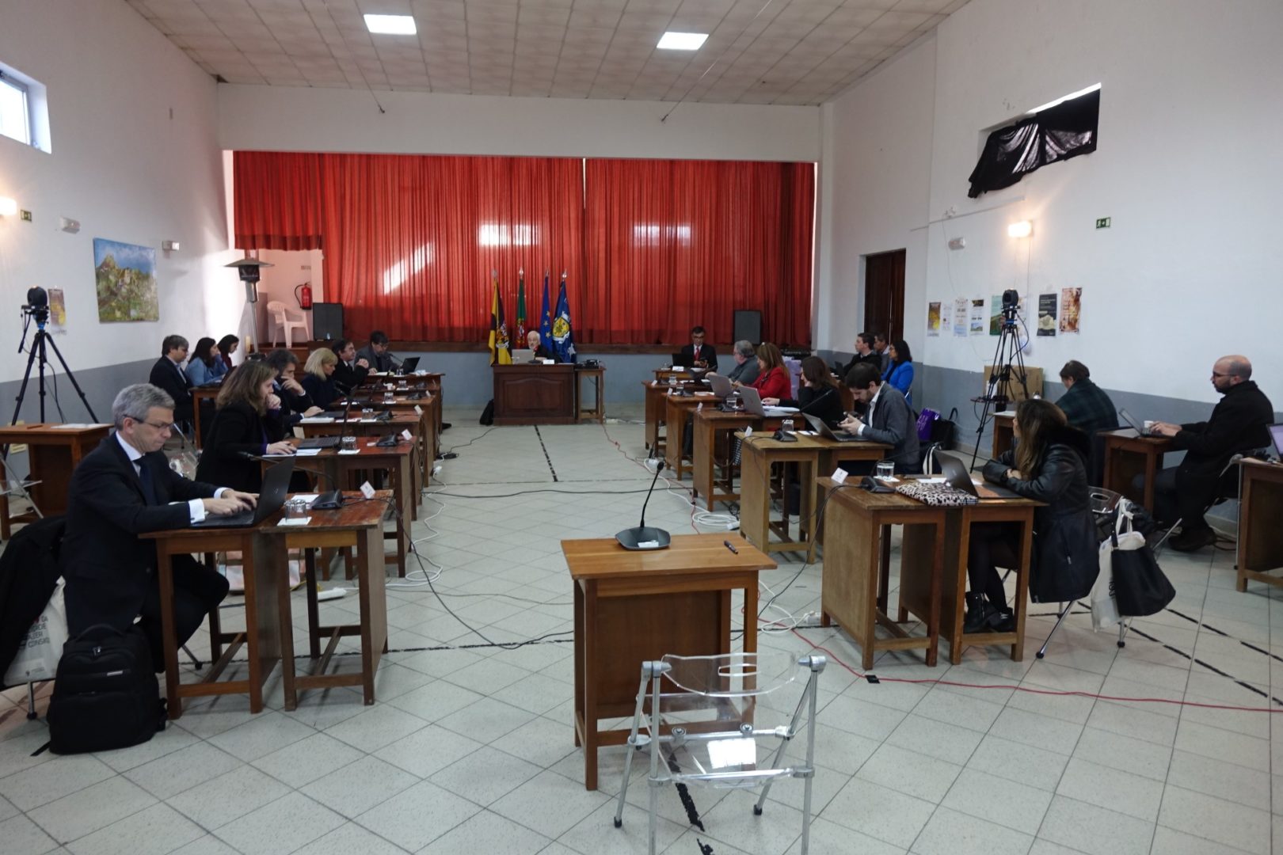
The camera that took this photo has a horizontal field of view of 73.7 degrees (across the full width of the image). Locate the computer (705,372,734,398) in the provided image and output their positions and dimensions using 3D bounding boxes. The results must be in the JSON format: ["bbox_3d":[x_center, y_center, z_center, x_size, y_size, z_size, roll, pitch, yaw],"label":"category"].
[{"bbox_3d":[0.895,-0.416,8.648,0.280,0.210,0.330,-5,9,-34],"label":"computer"}]

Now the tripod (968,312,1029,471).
[{"bbox_3d":[3.622,-0.344,8.492,0.600,1.620,0.550,4,9,23],"label":"tripod"}]

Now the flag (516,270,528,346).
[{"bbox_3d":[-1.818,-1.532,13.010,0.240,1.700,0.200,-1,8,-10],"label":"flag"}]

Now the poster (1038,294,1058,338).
[{"bbox_3d":[4.037,-1.114,8.508,0.012,0.420,0.290,-1,8,-8],"label":"poster"}]

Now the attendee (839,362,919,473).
[{"bbox_3d":[1.566,0.205,5.707,0.680,1.280,0.540,-1,8,-10],"label":"attendee"}]

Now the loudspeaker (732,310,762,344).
[{"bbox_3d":[1.994,-1.884,16.051,0.490,0.630,0.400,-1,8,-10],"label":"loudspeaker"}]

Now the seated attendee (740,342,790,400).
[{"bbox_3d":[1.238,-0.238,9.059,0.780,1.300,0.500,-1,8,-8],"label":"seated attendee"}]

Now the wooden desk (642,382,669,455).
[{"bbox_3d":[0.283,-0.084,9.977,0.440,0.775,0.690,-1,8,-10],"label":"wooden desk"}]

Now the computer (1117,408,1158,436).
[{"bbox_3d":[3.652,-0.052,6.151,0.400,0.190,0.330,6,9,36],"label":"computer"}]

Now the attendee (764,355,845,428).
[{"bbox_3d":[1.383,0.016,7.331,0.800,1.260,0.520,-1,8,-8],"label":"attendee"}]

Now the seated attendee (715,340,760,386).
[{"bbox_3d":[1.081,-0.356,9.716,0.760,1.280,0.520,-1,8,-10],"label":"seated attendee"}]

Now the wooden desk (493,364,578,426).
[{"bbox_3d":[-1.611,-0.510,12.782,1.190,0.873,0.620,-1,8,-10],"label":"wooden desk"}]

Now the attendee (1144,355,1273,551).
[{"bbox_3d":[3.994,0.157,6.032,0.780,1.330,0.540,6,9,34],"label":"attendee"}]

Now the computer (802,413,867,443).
[{"bbox_3d":[1.282,-0.007,5.645,0.360,0.185,0.335,-1,8,-9],"label":"computer"}]

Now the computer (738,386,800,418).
[{"bbox_3d":[1.008,-0.223,6.954,0.310,0.235,0.345,-2,8,-14],"label":"computer"}]

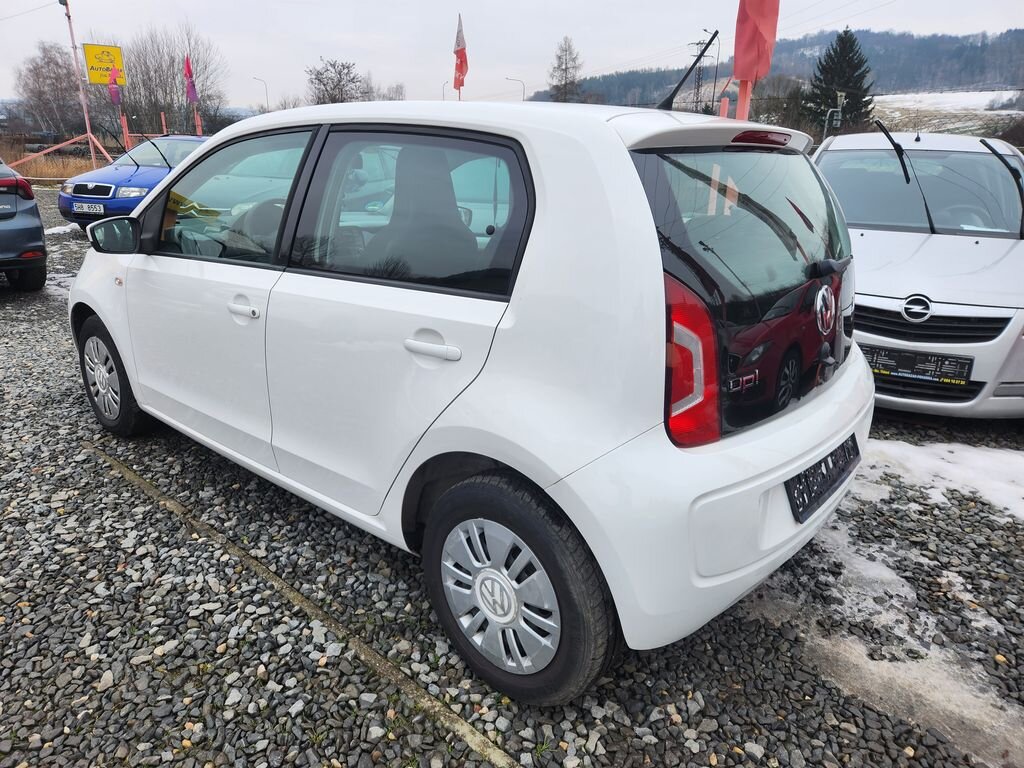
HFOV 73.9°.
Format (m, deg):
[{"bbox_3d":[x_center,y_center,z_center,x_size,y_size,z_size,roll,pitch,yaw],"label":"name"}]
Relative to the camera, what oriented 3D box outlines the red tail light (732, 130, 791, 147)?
[{"bbox_3d":[0.649,-0.644,1.769,0.055,0.042,0.360,16,22,38],"label":"red tail light"}]

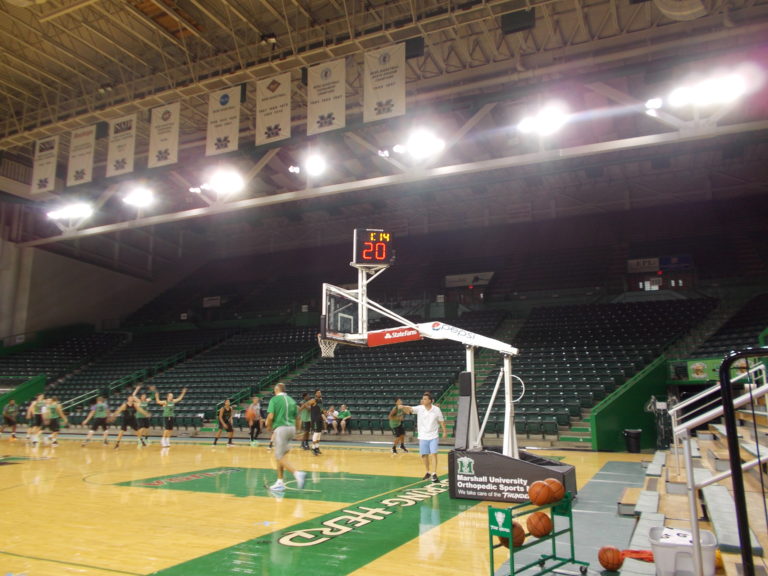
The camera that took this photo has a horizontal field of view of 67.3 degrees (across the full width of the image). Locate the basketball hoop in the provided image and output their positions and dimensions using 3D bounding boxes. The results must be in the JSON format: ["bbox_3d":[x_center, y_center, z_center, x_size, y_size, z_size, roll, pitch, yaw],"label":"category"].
[{"bbox_3d":[-1.175,1.244,12.377,0.480,0.450,0.460,0,-11,0],"label":"basketball hoop"}]

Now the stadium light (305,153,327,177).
[{"bbox_3d":[-4.374,-7.887,36.835,1.500,1.400,0.800,-5,-13,24],"label":"stadium light"}]

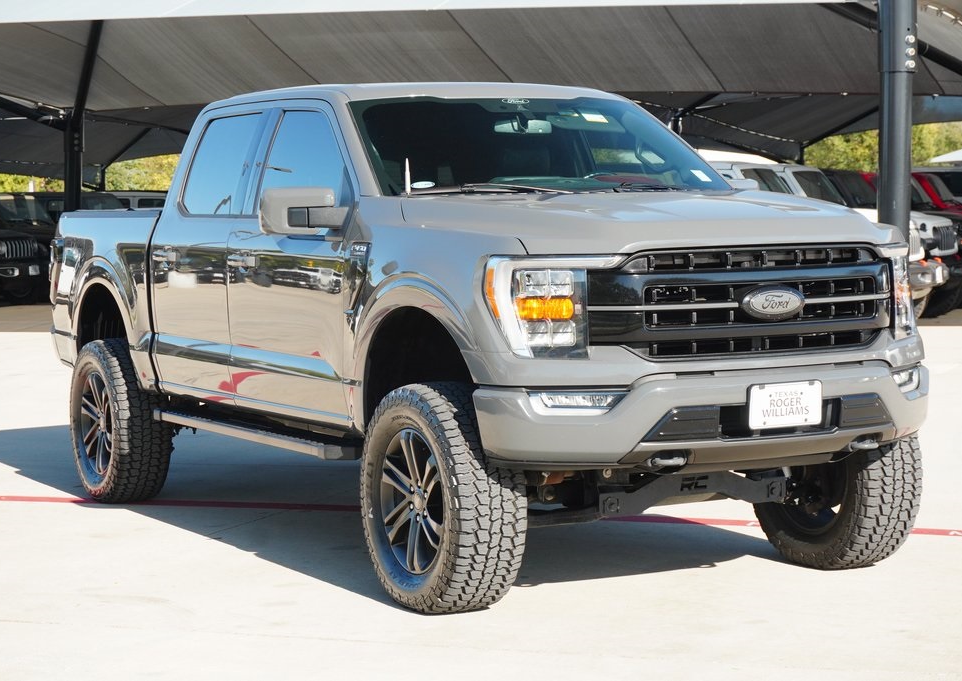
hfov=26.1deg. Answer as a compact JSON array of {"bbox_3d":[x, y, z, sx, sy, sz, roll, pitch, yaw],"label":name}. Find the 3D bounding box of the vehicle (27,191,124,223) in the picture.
[{"bbox_3d":[-8.200,-2.000,41.800,4.700,1.900,1.900,1,4,33],"label":"vehicle"}]

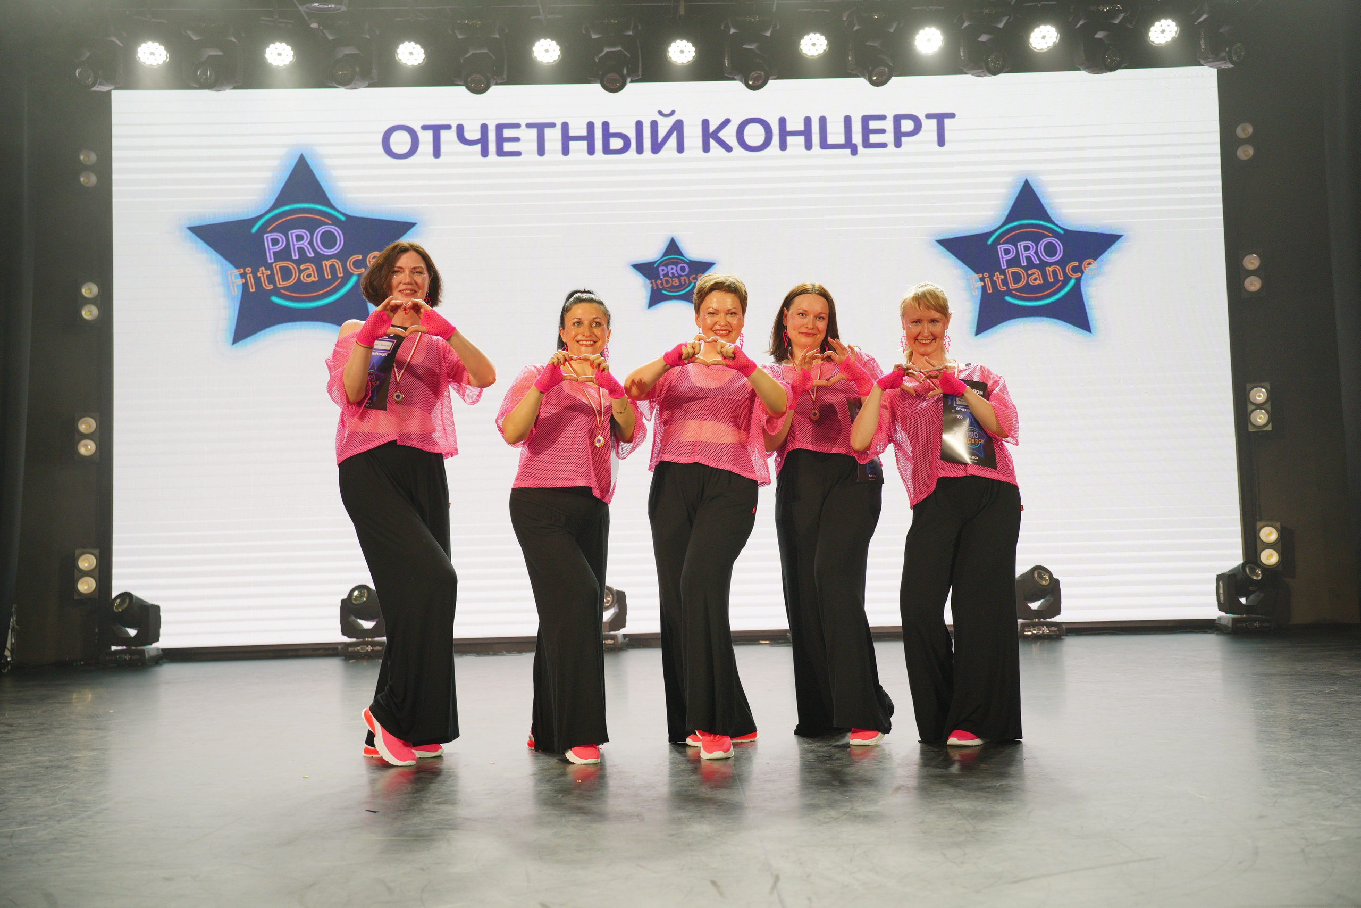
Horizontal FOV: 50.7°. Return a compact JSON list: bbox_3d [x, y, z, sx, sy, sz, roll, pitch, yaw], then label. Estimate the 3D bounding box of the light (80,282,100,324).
[{"bbox_3d":[-4.408,-1.134,10.721,0.178,0.350,0.150,1,-5,-30],"label":"light"}]

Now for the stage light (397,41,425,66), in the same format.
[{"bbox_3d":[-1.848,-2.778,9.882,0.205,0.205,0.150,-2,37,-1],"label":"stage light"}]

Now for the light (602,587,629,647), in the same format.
[{"bbox_3d":[-0.554,1.126,9.920,0.360,0.480,0.320,0,-4,-16],"label":"light"}]

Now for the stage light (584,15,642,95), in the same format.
[{"bbox_3d":[-0.449,-2.664,9.684,0.360,0.532,0.340,-2,-4,1],"label":"stage light"}]

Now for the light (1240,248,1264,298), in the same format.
[{"bbox_3d":[4.087,-1.275,10.262,0.160,0.335,0.150,-3,-4,23],"label":"light"}]

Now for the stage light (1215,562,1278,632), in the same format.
[{"bbox_3d":[3.943,0.996,9.980,0.360,0.496,0.360,-1,-4,-1],"label":"stage light"}]

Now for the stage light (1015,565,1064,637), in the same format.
[{"bbox_3d":[2.633,1.089,10.555,0.340,0.520,0.300,-2,-5,-1],"label":"stage light"}]

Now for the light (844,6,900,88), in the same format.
[{"bbox_3d":[1.311,-2.716,9.715,0.360,0.533,0.340,-1,-4,-9],"label":"light"}]

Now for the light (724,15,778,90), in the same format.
[{"bbox_3d":[0.486,-2.765,9.879,0.350,0.480,0.300,-1,-5,-9],"label":"light"}]

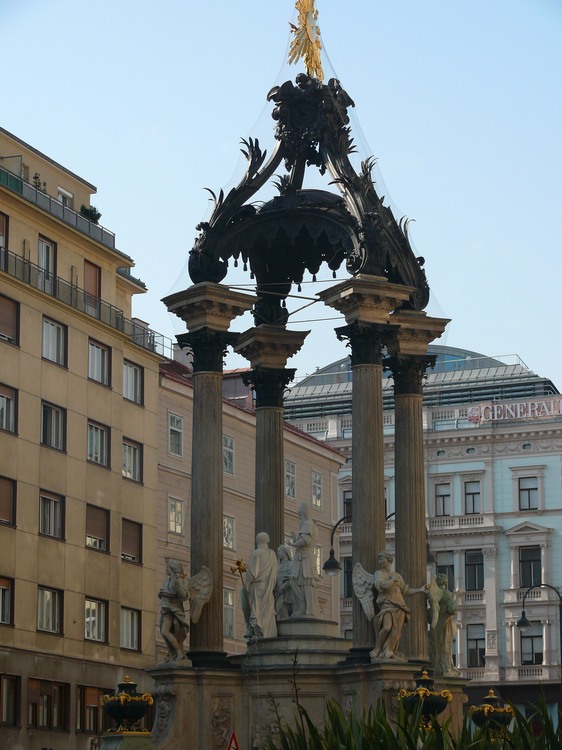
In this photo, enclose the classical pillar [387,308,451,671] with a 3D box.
[{"bbox_3d":[2.503,2.266,43.286,1.353,7.097,1.353,5,-13,-25],"label":"classical pillar"}]

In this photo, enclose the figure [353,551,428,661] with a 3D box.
[{"bbox_3d":[1.941,4.104,39.760,1.161,1.959,0.746,4,-12,-21],"label":"figure"}]

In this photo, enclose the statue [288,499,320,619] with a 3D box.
[{"bbox_3d":[0.416,3.491,42.110,0.548,2.169,0.598,-4,-12,17],"label":"statue"}]

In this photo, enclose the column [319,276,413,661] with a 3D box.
[{"bbox_3d":[1.583,1.697,40.485,1.353,7.097,1.353,6,-13,-28],"label":"column"}]

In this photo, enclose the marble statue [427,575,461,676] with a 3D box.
[{"bbox_3d":[3.134,4.891,43.789,0.622,1.990,0.777,5,-12,-26],"label":"marble statue"}]

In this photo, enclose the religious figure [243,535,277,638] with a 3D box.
[{"bbox_3d":[-0.360,3.992,42.106,0.653,1.990,0.601,-1,-11,6],"label":"religious figure"}]

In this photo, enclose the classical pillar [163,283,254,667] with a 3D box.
[{"bbox_3d":[-1.344,1.826,41.054,1.353,7.097,1.353,10,-15,-41],"label":"classical pillar"}]

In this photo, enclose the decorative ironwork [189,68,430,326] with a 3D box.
[{"bbox_3d":[0.619,-3.679,44.038,3.784,4.665,3.784,-4,-12,17],"label":"decorative ironwork"}]

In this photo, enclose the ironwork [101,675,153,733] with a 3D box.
[{"bbox_3d":[-2.784,5.901,40.041,0.912,1.037,0.912,0,-11,0],"label":"ironwork"}]

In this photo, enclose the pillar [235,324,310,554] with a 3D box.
[{"bbox_3d":[-0.204,2.541,44.577,1.353,7.097,1.353,2,-12,-12],"label":"pillar"}]

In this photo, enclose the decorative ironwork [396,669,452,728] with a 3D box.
[{"bbox_3d":[2.464,5.544,38.034,0.940,1.005,0.940,0,-12,0],"label":"decorative ironwork"}]

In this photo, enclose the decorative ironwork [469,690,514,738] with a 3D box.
[{"bbox_3d":[4.103,6.579,43.270,0.914,0.950,0.914,-4,-12,17],"label":"decorative ironwork"}]

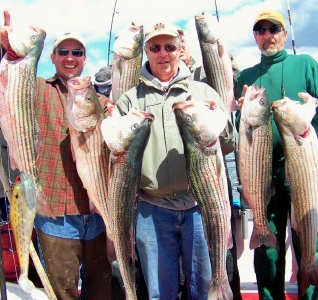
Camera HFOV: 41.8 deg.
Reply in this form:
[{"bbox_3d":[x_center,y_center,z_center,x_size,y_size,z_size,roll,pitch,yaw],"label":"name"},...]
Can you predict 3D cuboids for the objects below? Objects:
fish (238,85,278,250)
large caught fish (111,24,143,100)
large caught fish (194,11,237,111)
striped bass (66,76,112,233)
[{"bbox_3d":[0.449,0.077,1.890,0.170,0.741,0.110,-2,0,-18],"label":"fish"},{"bbox_3d":[-0.189,-0.299,2.345,0.180,0.811,0.120,4,2,-15],"label":"large caught fish"},{"bbox_3d":[0.349,-0.388,2.340,0.165,0.765,0.110,-12,3,6],"label":"large caught fish"},{"bbox_3d":[-0.282,0.086,1.900,0.185,0.830,0.125,-10,3,-20],"label":"striped bass"}]

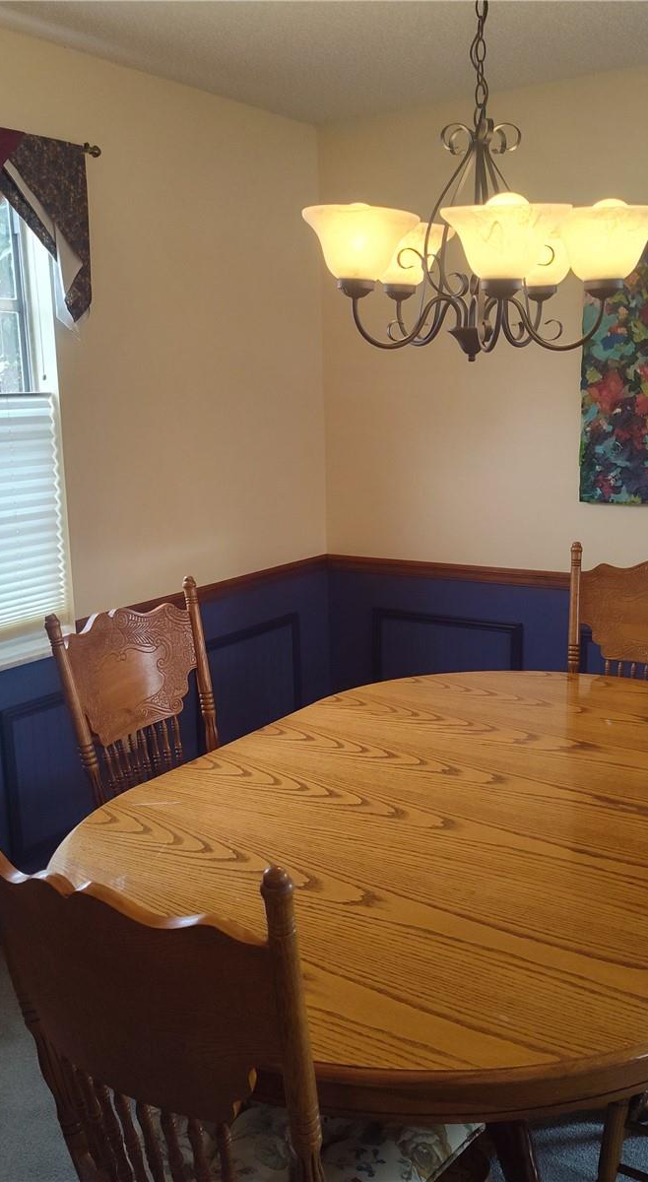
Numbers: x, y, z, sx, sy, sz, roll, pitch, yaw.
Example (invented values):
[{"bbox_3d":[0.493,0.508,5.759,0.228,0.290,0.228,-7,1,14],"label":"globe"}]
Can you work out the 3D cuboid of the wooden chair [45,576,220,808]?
[{"bbox_3d":[-0.258,0.539,2.386,0.545,1.052,0.520,5,13,30],"label":"wooden chair"}]

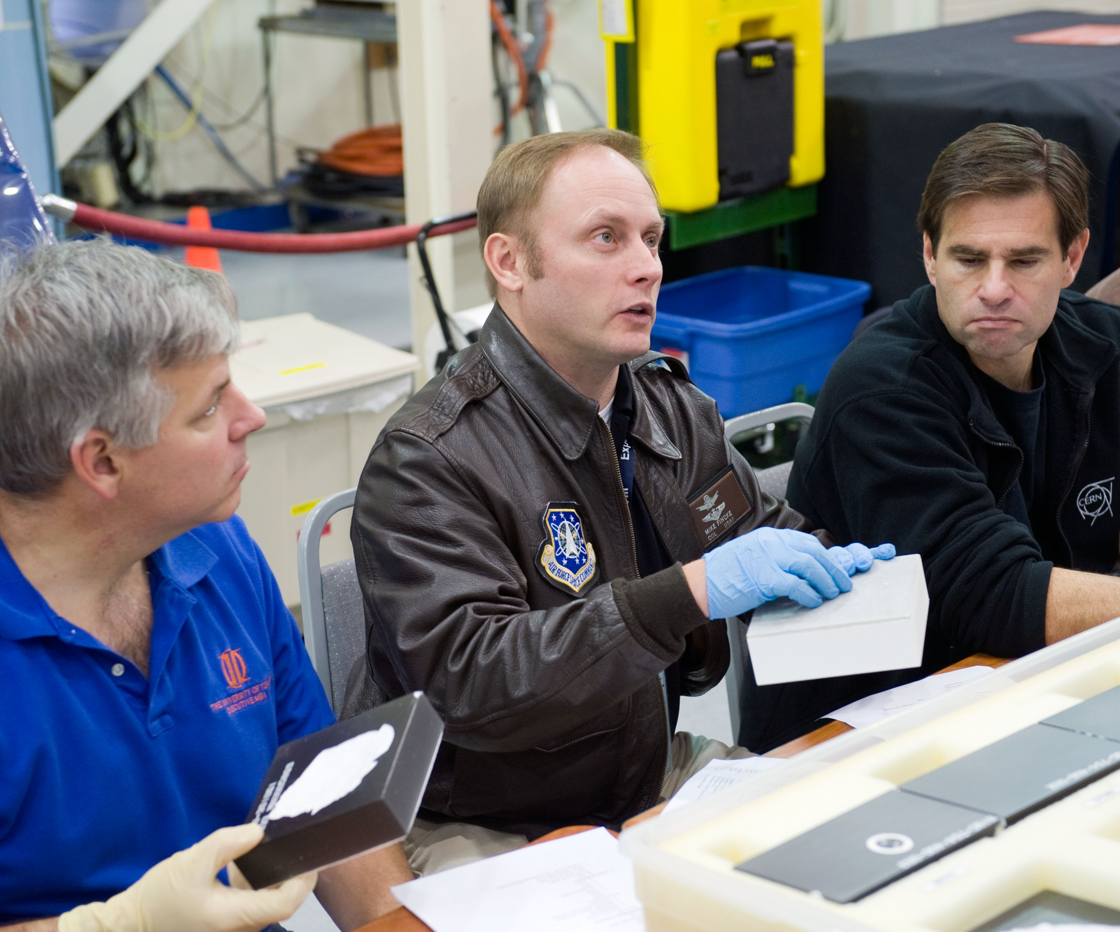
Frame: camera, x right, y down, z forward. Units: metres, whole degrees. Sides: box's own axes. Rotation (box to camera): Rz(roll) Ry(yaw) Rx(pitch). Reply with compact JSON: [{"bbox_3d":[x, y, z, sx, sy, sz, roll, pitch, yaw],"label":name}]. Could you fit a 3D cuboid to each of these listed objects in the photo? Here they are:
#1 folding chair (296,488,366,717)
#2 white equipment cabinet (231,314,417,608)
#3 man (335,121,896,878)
[{"bbox_3d":[0.066,0.440,2.495,0.460,0.870,0.520,-15,20,-38],"label":"folding chair"},{"bbox_3d":[-0.640,0.023,4.739,0.500,0.500,0.610,-13,19,-33],"label":"white equipment cabinet"},{"bbox_3d":[0.101,0.287,2.332,0.570,1.250,0.750,-16,21,-41],"label":"man"}]

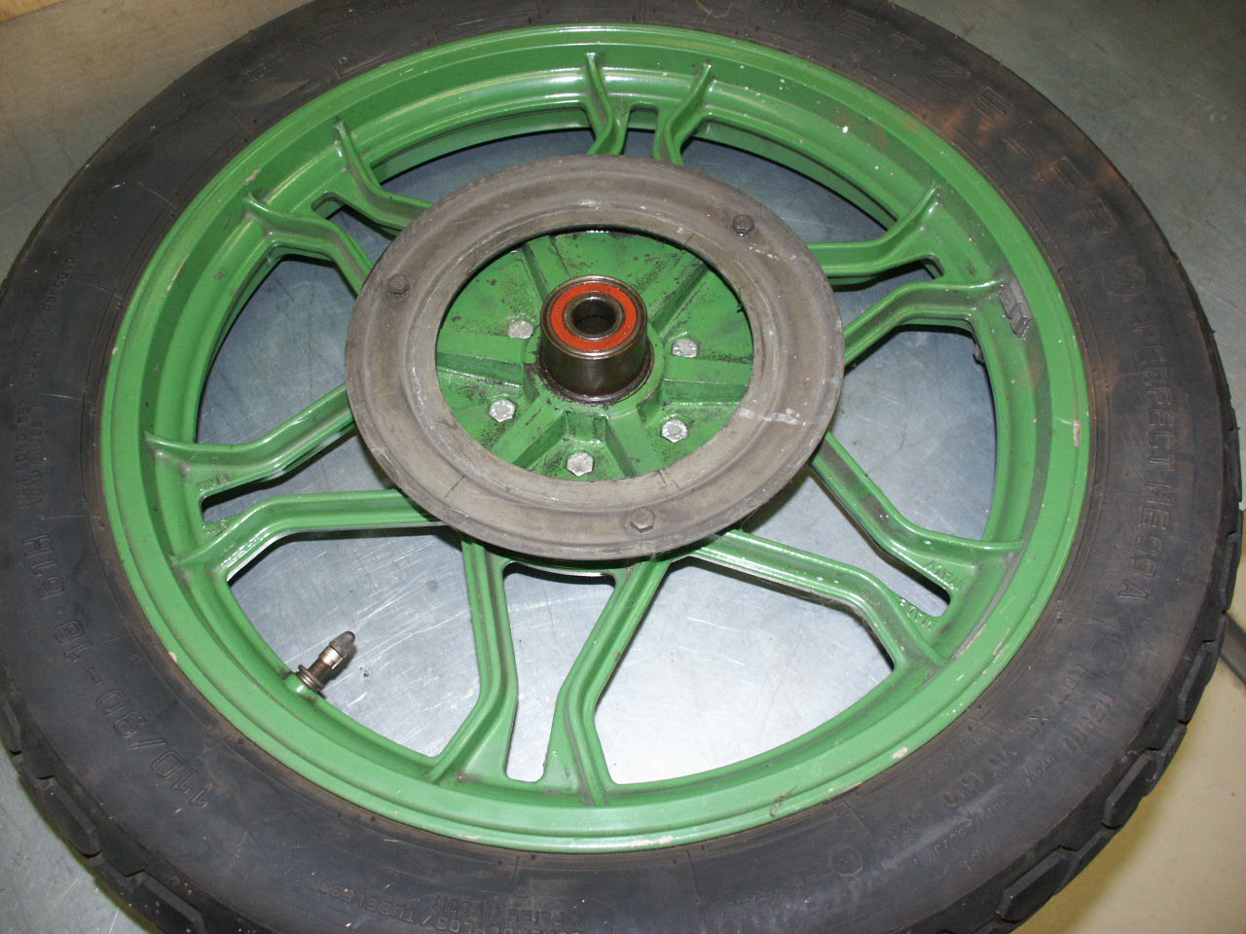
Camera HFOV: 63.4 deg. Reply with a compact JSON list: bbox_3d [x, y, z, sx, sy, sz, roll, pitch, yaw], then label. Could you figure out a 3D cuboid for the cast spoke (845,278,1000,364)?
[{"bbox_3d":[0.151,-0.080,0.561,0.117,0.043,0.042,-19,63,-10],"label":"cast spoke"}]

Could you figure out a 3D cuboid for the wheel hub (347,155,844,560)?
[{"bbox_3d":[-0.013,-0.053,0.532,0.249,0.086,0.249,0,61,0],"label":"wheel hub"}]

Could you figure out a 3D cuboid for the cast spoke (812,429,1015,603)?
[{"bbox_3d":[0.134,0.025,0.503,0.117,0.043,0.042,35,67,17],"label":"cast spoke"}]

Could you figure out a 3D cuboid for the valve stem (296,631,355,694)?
[{"bbox_3d":[-0.136,0.089,0.471,0.013,0.013,0.028,35,67,17],"label":"valve stem"}]

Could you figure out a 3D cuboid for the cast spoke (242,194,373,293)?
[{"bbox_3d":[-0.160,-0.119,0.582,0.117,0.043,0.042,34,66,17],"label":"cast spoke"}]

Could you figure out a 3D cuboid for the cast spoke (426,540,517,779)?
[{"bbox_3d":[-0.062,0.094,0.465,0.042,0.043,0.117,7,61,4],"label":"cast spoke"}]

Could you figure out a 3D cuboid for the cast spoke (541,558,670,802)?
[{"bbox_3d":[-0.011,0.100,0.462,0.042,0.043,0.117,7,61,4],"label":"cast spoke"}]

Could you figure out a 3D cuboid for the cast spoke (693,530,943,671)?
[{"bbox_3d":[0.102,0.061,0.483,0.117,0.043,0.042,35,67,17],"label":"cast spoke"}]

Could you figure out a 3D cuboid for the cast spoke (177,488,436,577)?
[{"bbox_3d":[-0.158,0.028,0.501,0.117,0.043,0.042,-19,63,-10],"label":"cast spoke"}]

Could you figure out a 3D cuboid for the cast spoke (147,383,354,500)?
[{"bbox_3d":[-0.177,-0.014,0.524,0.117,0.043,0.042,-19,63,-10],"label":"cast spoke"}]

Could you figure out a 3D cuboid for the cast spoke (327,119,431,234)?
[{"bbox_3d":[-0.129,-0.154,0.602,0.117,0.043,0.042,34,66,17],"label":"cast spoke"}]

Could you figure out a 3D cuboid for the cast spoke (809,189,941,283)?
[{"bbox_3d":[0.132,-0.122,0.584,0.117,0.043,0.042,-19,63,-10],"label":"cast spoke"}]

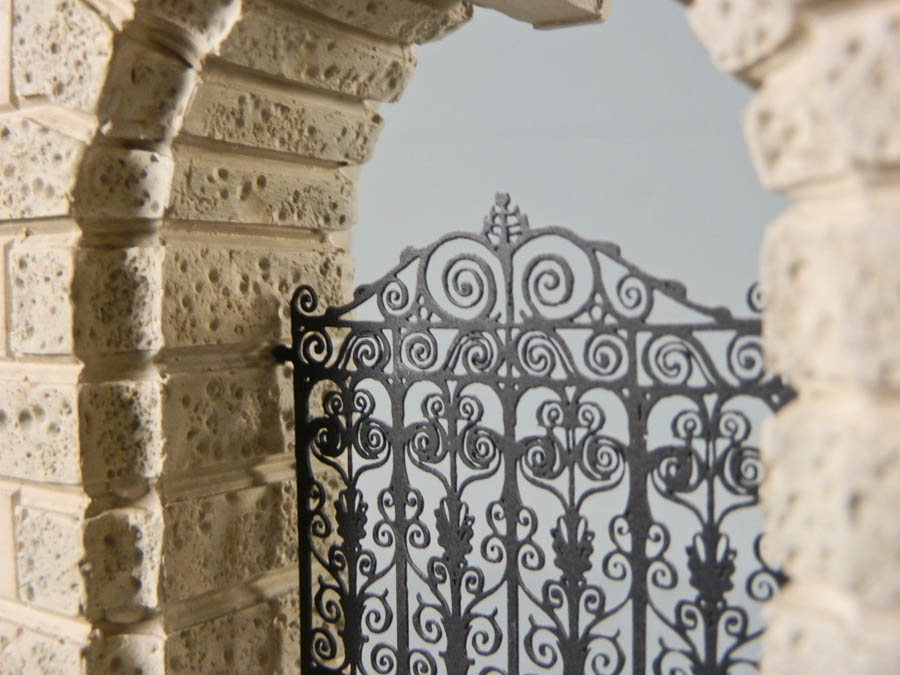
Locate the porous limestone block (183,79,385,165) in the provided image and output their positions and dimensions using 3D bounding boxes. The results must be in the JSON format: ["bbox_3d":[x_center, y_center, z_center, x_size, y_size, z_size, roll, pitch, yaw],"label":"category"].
[{"bbox_3d":[-0.053,-0.069,0.310,0.014,0.018,0.078,26,16,32],"label":"porous limestone block"}]

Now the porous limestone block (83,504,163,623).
[{"bbox_3d":[-0.094,0.065,0.282,0.018,0.031,0.018,1,3,35],"label":"porous limestone block"}]

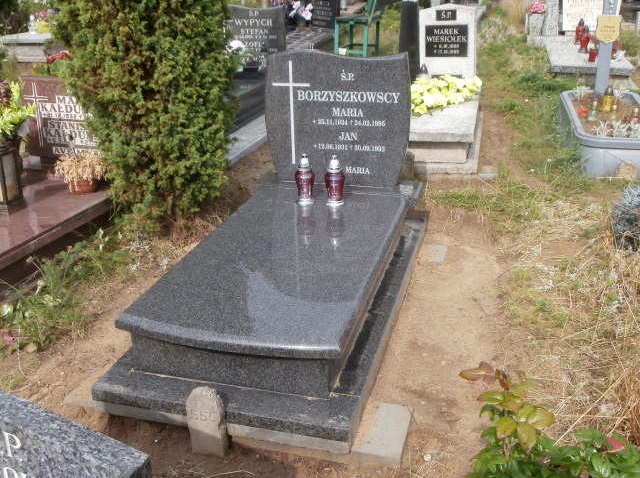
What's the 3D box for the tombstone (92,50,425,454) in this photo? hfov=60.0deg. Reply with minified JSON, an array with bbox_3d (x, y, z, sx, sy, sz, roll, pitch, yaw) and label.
[{"bbox_3d":[-0.130,-0.215,2.597,1.020,1.140,1.910,4,24,17],"label":"tombstone"}]

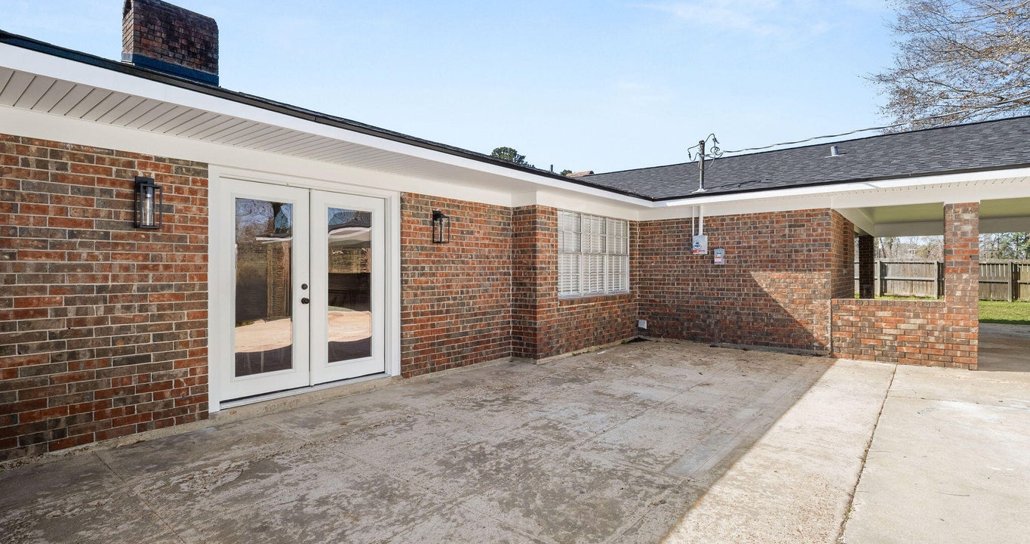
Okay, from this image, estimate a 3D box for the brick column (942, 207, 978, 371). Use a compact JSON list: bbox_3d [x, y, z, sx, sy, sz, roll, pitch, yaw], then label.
[{"bbox_3d":[6.074,0.178,6.497,0.330,2.215,0.347,0,0,41],"label":"brick column"}]

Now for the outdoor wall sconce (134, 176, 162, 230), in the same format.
[{"bbox_3d":[-2.919,-0.552,3.786,0.190,0.415,0.132,0,0,41],"label":"outdoor wall sconce"}]

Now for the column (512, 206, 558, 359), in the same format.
[{"bbox_3d":[0.302,0.156,7.291,0.486,2.258,0.520,0,0,41],"label":"column"}]

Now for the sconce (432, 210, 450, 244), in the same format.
[{"bbox_3d":[-0.939,-0.567,6.085,0.180,0.415,0.134,0,0,41],"label":"sconce"}]

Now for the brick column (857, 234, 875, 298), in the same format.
[{"bbox_3d":[9.769,0.142,13.194,0.335,2.220,0.340,0,0,41],"label":"brick column"}]

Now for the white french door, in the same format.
[{"bbox_3d":[-2.159,0.162,4.997,0.090,2.057,1.760,0,0,41],"label":"white french door"}]

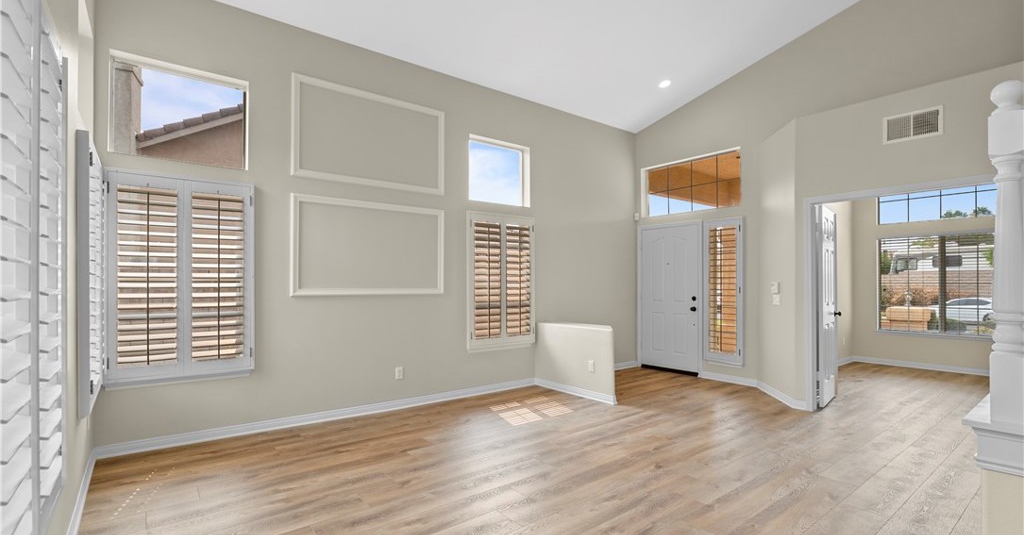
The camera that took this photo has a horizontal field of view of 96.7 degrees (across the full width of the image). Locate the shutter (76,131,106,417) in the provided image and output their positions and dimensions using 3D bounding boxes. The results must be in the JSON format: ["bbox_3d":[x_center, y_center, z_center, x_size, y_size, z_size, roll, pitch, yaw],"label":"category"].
[{"bbox_3d":[-2.623,0.068,2.831,0.060,1.560,0.936,1,-2,-38],"label":"shutter"}]

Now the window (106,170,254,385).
[{"bbox_3d":[-2.499,0.073,3.477,0.948,1.544,0.080,1,-2,-38],"label":"window"}]

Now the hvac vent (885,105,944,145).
[{"bbox_3d":[3.419,-1.207,3.885,0.030,0.238,0.389,1,-2,-38],"label":"hvac vent"}]

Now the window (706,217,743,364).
[{"bbox_3d":[2.677,0.298,5.774,0.080,1.817,0.506,1,-2,-38],"label":"window"}]

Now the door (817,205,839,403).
[{"bbox_3d":[3.350,0.399,4.827,0.620,2.028,0.045,1,-2,-44],"label":"door"}]

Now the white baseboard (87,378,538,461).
[{"bbox_3d":[-1.299,1.334,4.377,4.045,0.108,0.018,1,-2,-38],"label":"white baseboard"}]

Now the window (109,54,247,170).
[{"bbox_3d":[-2.545,-1.177,3.530,0.865,0.730,0.100,1,-2,-38],"label":"window"}]

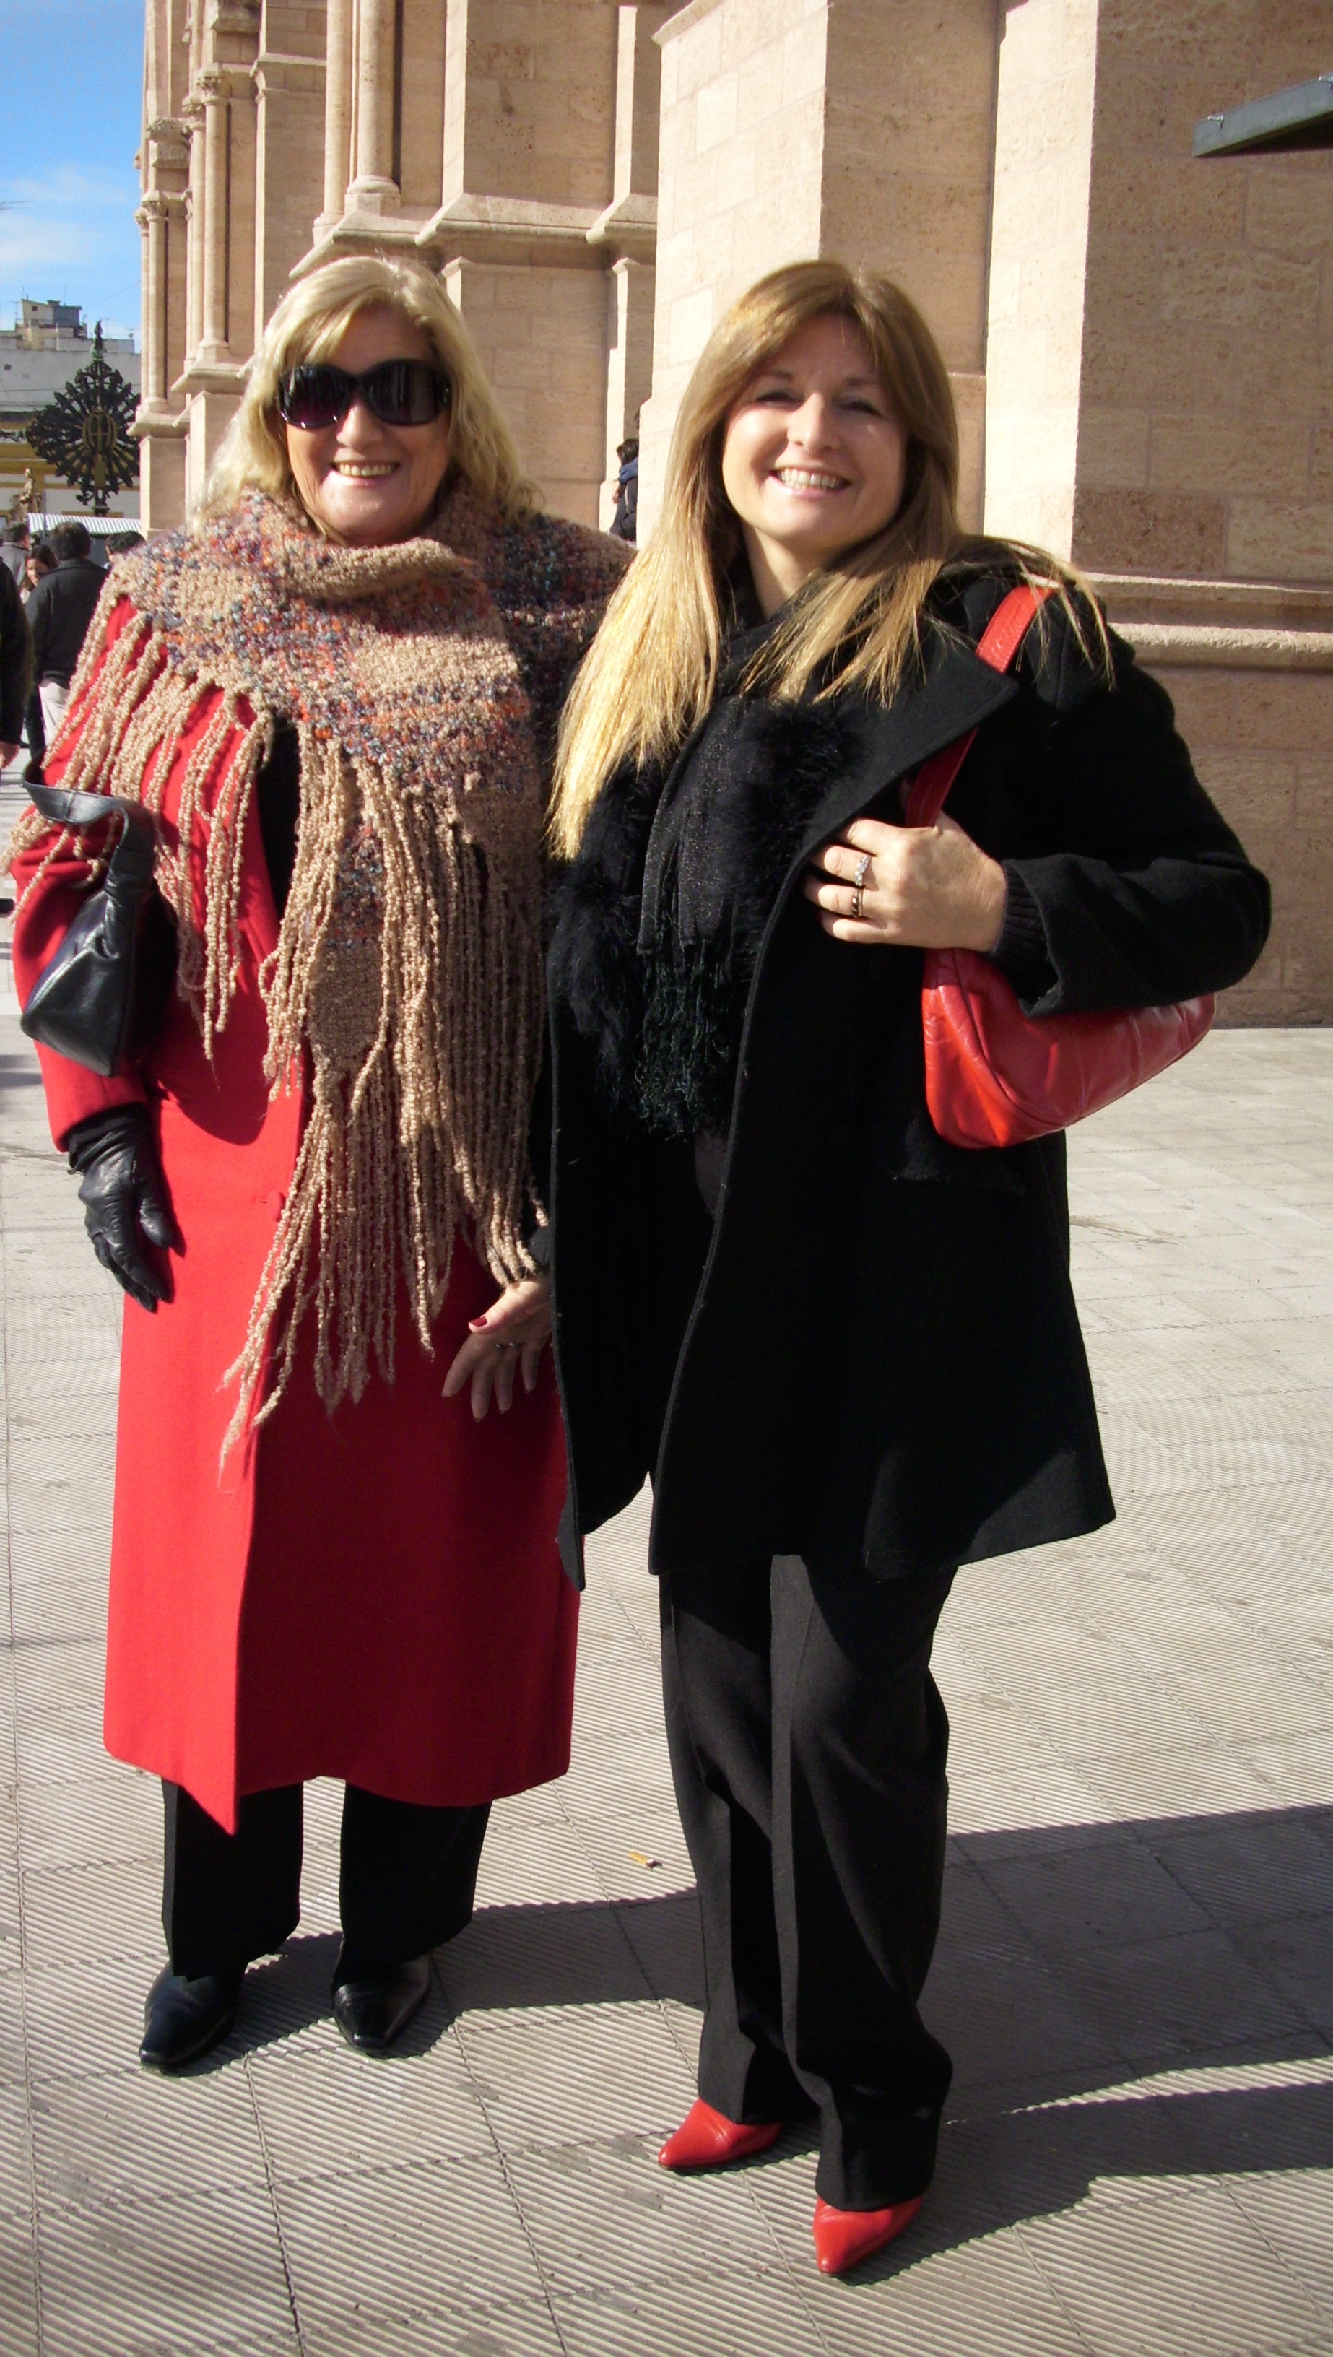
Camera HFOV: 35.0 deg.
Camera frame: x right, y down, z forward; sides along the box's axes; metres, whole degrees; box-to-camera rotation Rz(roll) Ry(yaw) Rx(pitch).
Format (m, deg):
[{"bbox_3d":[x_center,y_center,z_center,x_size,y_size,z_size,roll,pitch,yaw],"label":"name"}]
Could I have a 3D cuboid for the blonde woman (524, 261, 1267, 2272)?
[{"bbox_3d":[0.153,0.130,1.804,0.540,1.700,0.420,8,15,23],"label":"blonde woman"}]

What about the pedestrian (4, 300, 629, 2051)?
[{"bbox_3d":[-0.310,0.041,2.002,0.530,1.700,0.400,4,13,8],"label":"pedestrian"}]

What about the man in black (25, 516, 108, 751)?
[{"bbox_3d":[-3.363,-2.854,11.995,0.520,1.700,0.340,0,14,-11],"label":"man in black"}]

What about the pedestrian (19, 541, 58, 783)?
[{"bbox_3d":[-3.863,-3.110,13.084,0.460,1.600,0.320,2,13,-1],"label":"pedestrian"}]

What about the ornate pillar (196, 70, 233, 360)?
[{"bbox_3d":[-7.151,-15.246,33.490,0.550,4.257,0.550,-2,14,-18],"label":"ornate pillar"}]

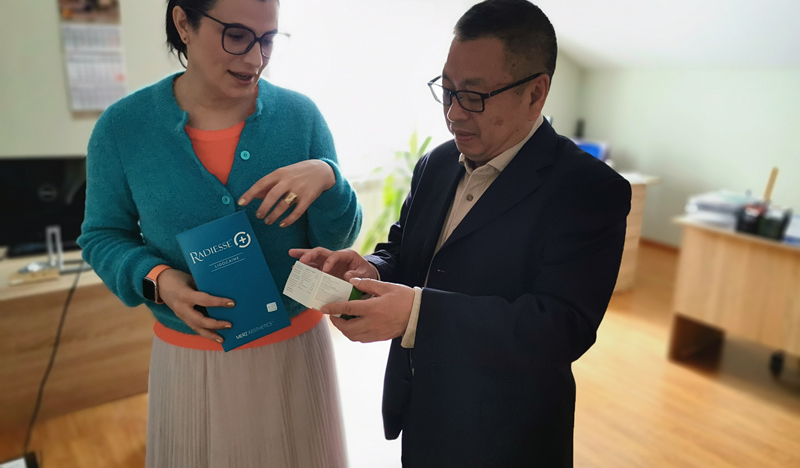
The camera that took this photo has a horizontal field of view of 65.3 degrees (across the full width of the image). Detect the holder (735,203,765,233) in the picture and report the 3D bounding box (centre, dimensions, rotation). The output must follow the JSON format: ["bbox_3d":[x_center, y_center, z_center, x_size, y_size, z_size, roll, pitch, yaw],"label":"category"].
[{"bbox_3d":[1.660,-0.069,2.933,0.090,0.120,0.095,-10,18,-34],"label":"holder"}]

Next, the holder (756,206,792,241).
[{"bbox_3d":[1.713,-0.048,2.851,0.098,0.120,0.098,-10,18,-34],"label":"holder"}]

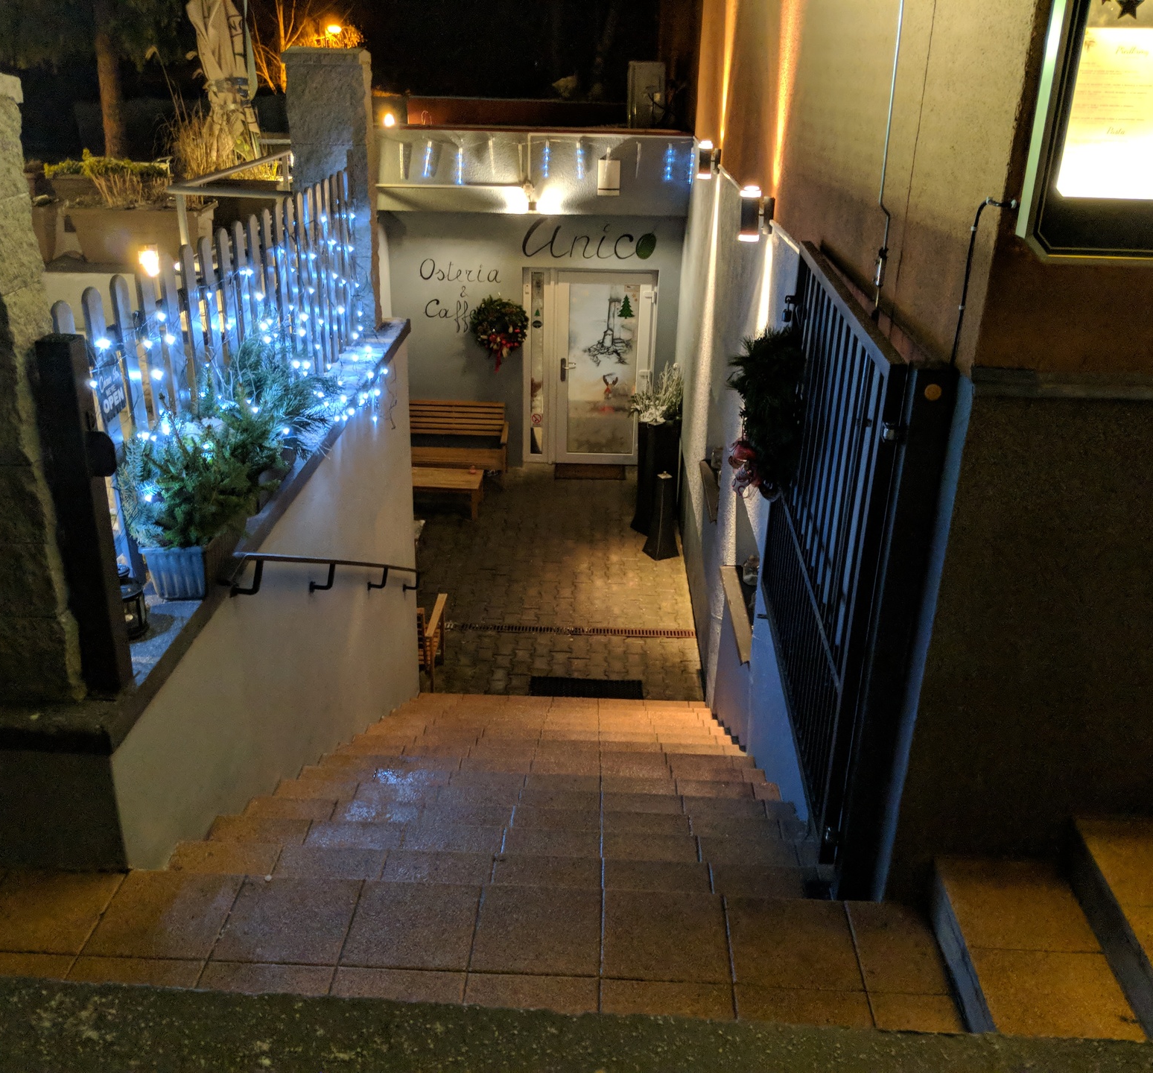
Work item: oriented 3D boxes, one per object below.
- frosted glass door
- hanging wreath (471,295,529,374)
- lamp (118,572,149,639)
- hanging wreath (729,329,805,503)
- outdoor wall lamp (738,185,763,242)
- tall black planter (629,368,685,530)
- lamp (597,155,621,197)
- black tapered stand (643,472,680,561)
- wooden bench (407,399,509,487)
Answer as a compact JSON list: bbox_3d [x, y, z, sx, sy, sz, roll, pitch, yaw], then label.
[{"bbox_3d":[0.258,-1.734,11.927,1.000,2.070,0.080,2,23,1],"label":"frosted glass door"},{"bbox_3d":[-0.787,-2.062,11.398,0.590,0.790,0.170,2,23,1],"label":"hanging wreath"},{"bbox_3d":[-1.242,0.166,3.080,0.110,0.200,0.110,2,23,1],"label":"lamp"},{"bbox_3d":[0.654,-0.433,3.929,0.200,0.630,0.560,3,23,3],"label":"hanging wreath"},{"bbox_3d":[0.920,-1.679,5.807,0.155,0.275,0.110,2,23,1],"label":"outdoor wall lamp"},{"bbox_3d":[0.755,-0.806,10.382,0.390,1.600,0.390,-11,26,-26],"label":"tall black planter"},{"bbox_3d":[0.302,-3.299,10.289,0.215,0.345,0.120,3,23,2],"label":"lamp"},{"bbox_3d":[0.784,-0.188,10.019,0.245,0.750,0.245,-10,26,-26],"label":"black tapered stand"},{"bbox_3d":[-1.303,-0.896,11.382,1.220,0.860,0.660,2,23,1],"label":"wooden bench"}]

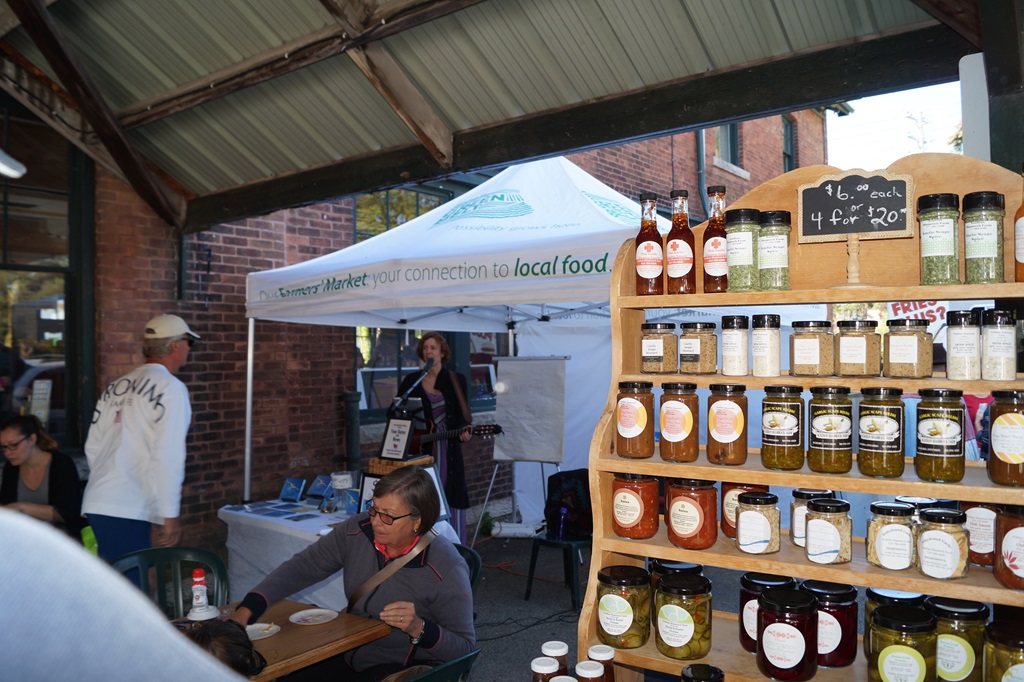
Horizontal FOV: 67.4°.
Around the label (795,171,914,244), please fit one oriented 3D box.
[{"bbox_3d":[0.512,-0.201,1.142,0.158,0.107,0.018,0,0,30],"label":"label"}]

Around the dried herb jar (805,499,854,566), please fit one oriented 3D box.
[{"bbox_3d":[0.457,0.275,1.106,0.067,0.083,0.062,0,0,38],"label":"dried herb jar"}]

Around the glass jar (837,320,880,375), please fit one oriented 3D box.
[{"bbox_3d":[0.535,0.013,1.187,0.066,0.087,0.060,-1,-1,34],"label":"glass jar"}]

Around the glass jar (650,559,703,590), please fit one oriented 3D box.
[{"bbox_3d":[0.280,0.430,1.296,0.084,0.107,0.084,0,-1,0],"label":"glass jar"}]

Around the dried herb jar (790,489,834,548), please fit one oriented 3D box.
[{"bbox_3d":[0.480,0.284,1.222,0.066,0.085,0.060,-1,-1,31],"label":"dried herb jar"}]

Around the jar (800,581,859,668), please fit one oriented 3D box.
[{"bbox_3d":[0.482,0.430,1.172,0.084,0.106,0.084,0,-1,0],"label":"jar"}]

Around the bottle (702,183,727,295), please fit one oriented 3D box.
[{"bbox_3d":[0.337,-0.165,1.264,0.047,0.179,0.047,0,-1,20],"label":"bottle"}]

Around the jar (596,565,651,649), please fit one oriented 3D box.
[{"bbox_3d":[0.178,0.425,1.223,0.084,0.109,0.084,0,0,0],"label":"jar"}]

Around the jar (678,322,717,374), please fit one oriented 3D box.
[{"bbox_3d":[0.320,0.015,1.316,0.066,0.087,0.060,-1,-1,34],"label":"jar"}]

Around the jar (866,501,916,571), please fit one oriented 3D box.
[{"bbox_3d":[0.544,0.279,1.101,0.066,0.085,0.059,0,-1,22],"label":"jar"}]

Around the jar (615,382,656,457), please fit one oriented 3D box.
[{"bbox_3d":[0.212,0.134,1.315,0.062,0.126,0.062,0,-1,0],"label":"jar"}]

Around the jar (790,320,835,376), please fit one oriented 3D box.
[{"bbox_3d":[0.474,0.012,1.212,0.066,0.085,0.059,0,-1,34],"label":"jar"}]

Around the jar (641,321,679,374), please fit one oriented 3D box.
[{"bbox_3d":[0.253,0.014,1.316,0.066,0.087,0.062,0,0,31],"label":"jar"}]

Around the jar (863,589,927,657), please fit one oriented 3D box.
[{"bbox_3d":[0.563,0.414,1.128,0.085,0.109,0.085,0,0,30],"label":"jar"}]

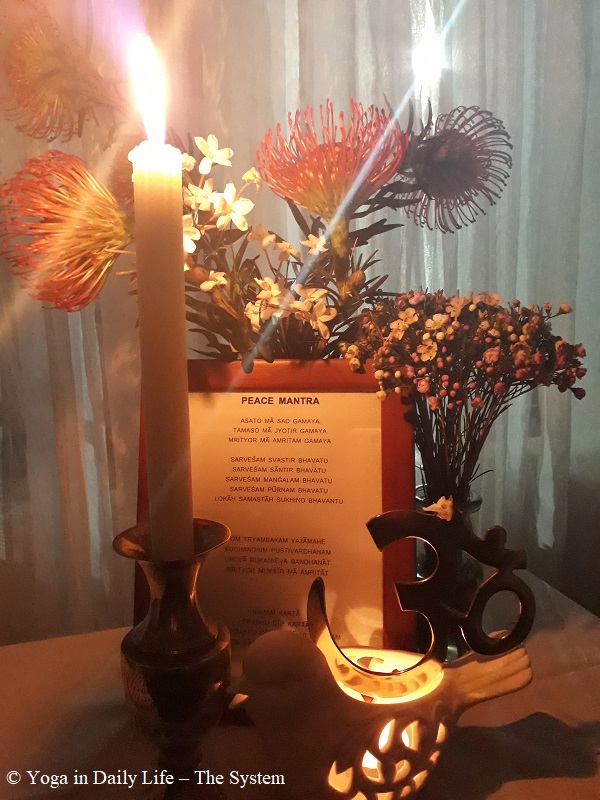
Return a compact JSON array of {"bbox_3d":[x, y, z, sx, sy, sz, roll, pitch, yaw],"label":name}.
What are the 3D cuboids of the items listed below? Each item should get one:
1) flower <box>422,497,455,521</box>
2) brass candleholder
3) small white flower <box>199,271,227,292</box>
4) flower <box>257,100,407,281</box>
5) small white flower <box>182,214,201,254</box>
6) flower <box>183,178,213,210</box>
[{"bbox_3d":[0.099,0.077,0.445,0.023,0.018,0.018,0,9,6],"label":"flower"},{"bbox_3d":[-0.063,0.144,0.324,0.058,0.152,0.058,0,9,0],"label":"brass candleholder"},{"bbox_3d":[-0.062,-0.084,0.440,0.021,0.016,0.019,-3,10,-17],"label":"small white flower"},{"bbox_3d":[0.024,-0.160,0.475,0.113,0.130,0.108,0,9,0],"label":"flower"},{"bbox_3d":[-0.079,-0.117,0.440,0.020,0.028,0.017,-2,9,-9],"label":"small white flower"},{"bbox_3d":[-0.072,-0.145,0.440,0.024,0.024,0.017,0,9,3],"label":"flower"}]

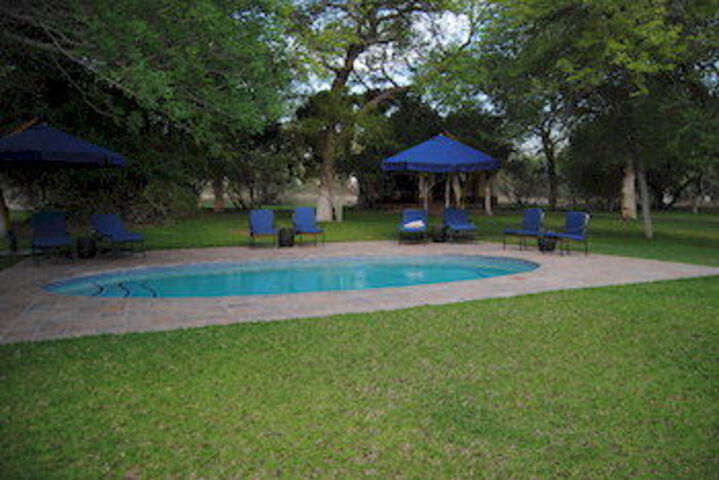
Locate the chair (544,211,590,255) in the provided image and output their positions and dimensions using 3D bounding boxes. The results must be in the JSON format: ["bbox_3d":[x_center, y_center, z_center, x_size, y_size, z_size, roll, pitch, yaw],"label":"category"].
[{"bbox_3d":[4.700,-0.171,12.190,0.820,1.000,0.660,-4,7,-37],"label":"chair"}]

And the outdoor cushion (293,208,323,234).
[{"bbox_3d":[-1.330,-0.532,14.164,0.640,0.680,0.680,-2,6,-17],"label":"outdoor cushion"}]

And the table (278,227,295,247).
[{"bbox_3d":[-1.922,-0.065,14.258,0.380,0.430,0.380,0,5,0],"label":"table"}]

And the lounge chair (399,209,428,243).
[{"bbox_3d":[1.450,-0.343,14.483,0.680,0.940,0.850,1,6,12],"label":"lounge chair"}]

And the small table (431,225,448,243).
[{"bbox_3d":[2.230,-0.185,15.052,0.450,0.480,0.450,0,6,0],"label":"small table"}]

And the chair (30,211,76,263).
[{"bbox_3d":[-6.334,-0.040,11.146,0.680,0.970,0.850,-4,7,-35],"label":"chair"}]

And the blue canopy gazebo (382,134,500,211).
[{"bbox_3d":[4.600,-3.625,29.790,6.500,4.500,6.500,0,6,0],"label":"blue canopy gazebo"}]

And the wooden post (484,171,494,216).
[{"bbox_3d":[7.050,-2.509,28.893,0.380,2.450,0.380,0,6,0],"label":"wooden post"}]

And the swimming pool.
[{"bbox_3d":[-0.753,0.769,9.741,8.900,0.400,3.800,-2,6,-18],"label":"swimming pool"}]

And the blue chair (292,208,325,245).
[{"bbox_3d":[-1.357,-0.338,14.433,0.680,0.940,0.850,-2,6,-17],"label":"blue chair"}]

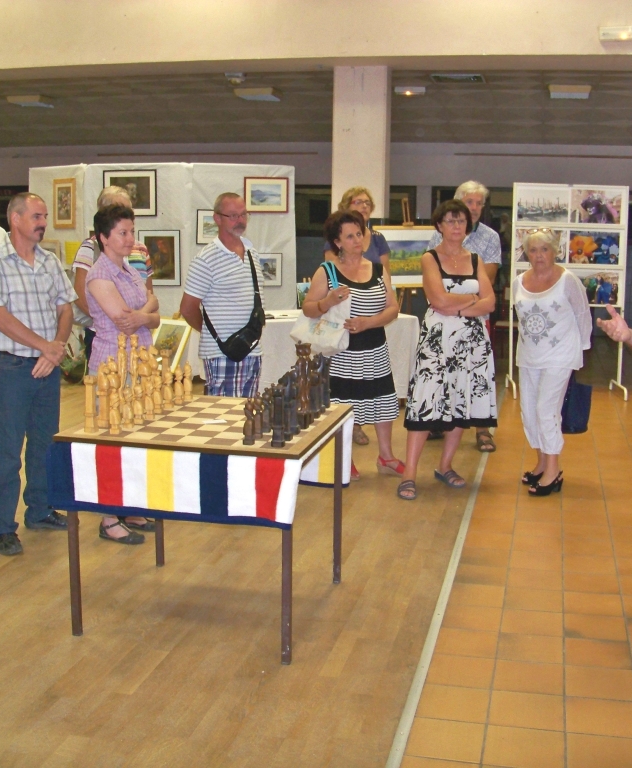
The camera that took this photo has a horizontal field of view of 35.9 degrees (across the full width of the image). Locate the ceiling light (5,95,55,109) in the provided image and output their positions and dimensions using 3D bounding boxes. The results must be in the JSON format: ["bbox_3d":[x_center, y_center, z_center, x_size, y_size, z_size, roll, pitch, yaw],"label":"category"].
[{"bbox_3d":[-2.960,-2.940,10.100,0.400,0.080,0.330,3,10,13],"label":"ceiling light"}]

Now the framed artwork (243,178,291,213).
[{"bbox_3d":[-0.449,-1.733,8.950,0.420,0.335,0.025,-1,10,-10],"label":"framed artwork"}]

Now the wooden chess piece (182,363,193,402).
[{"bbox_3d":[-0.550,-0.011,4.154,0.041,0.160,0.040,3,10,13],"label":"wooden chess piece"}]

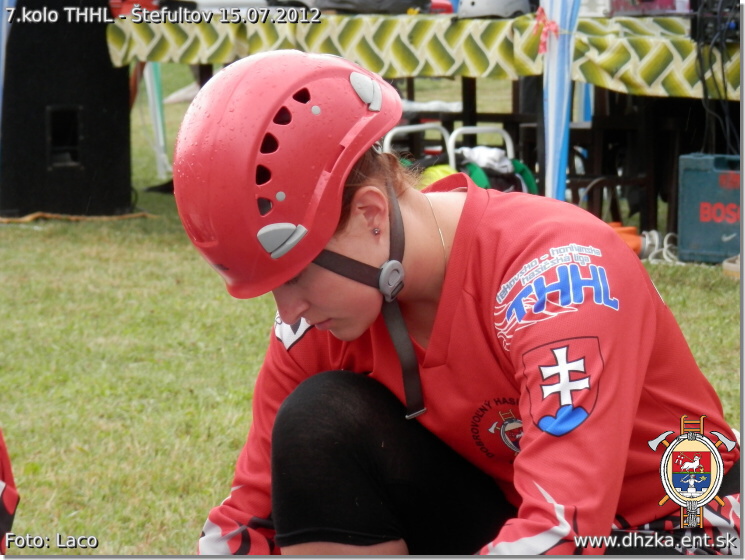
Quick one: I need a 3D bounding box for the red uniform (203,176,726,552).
[{"bbox_3d":[0.105,0.125,4.600,0.570,0.490,0.480,-4,6,-39],"label":"red uniform"}]

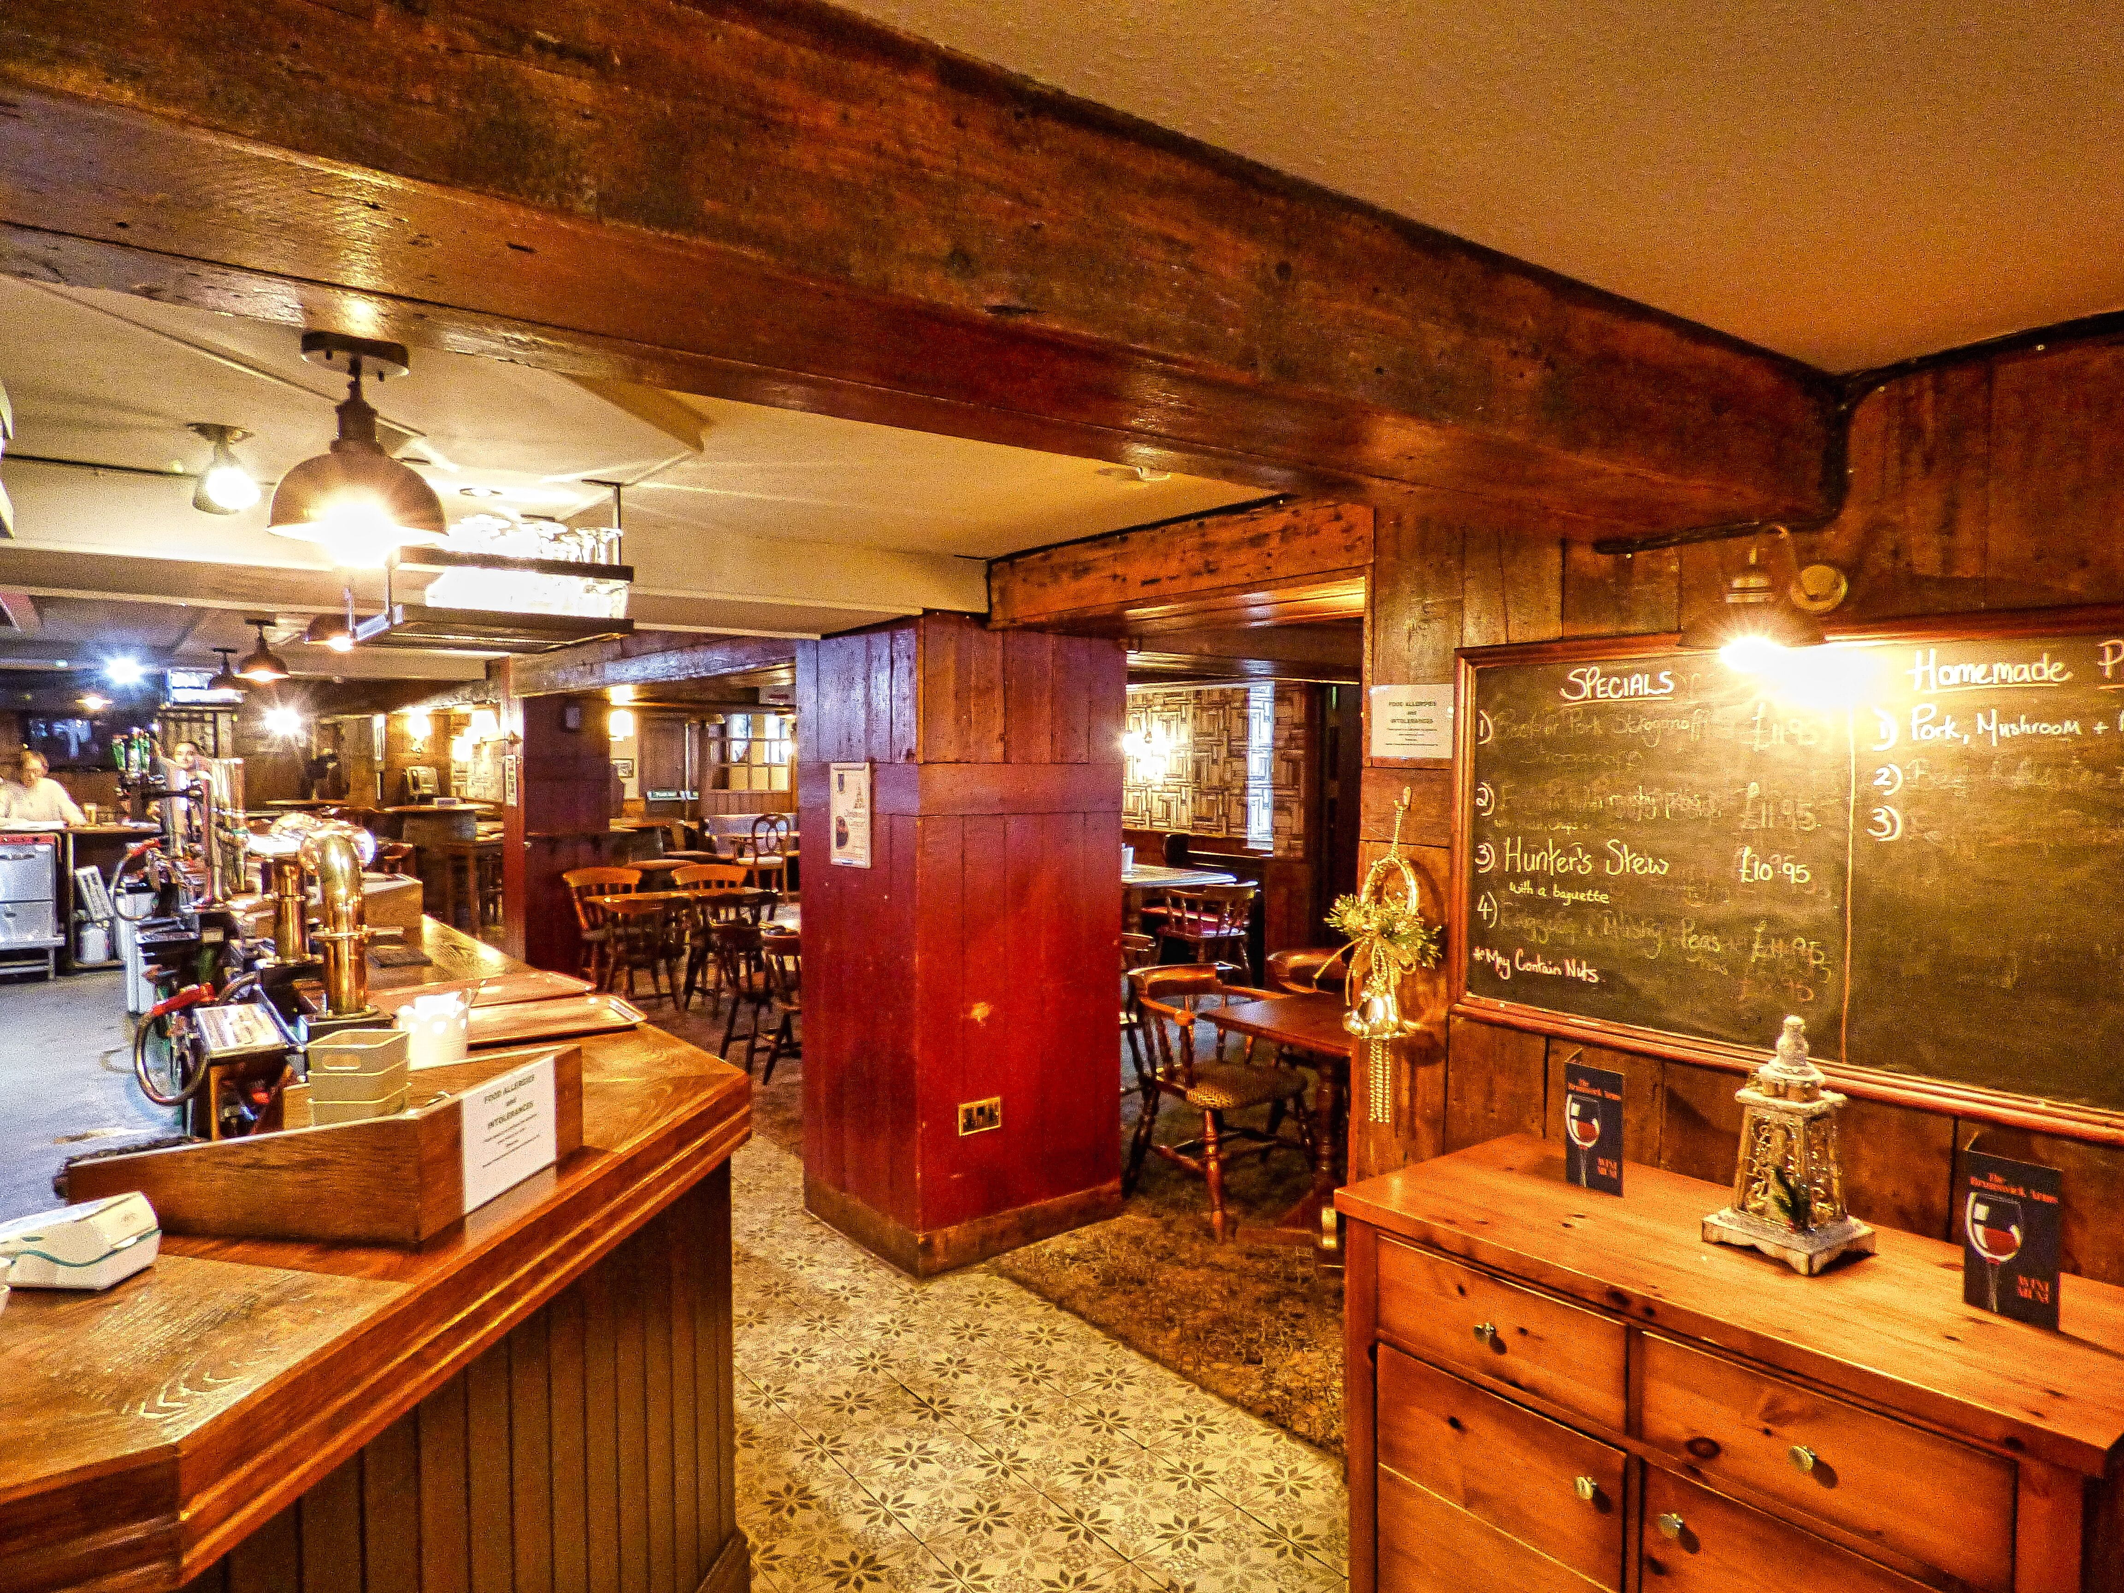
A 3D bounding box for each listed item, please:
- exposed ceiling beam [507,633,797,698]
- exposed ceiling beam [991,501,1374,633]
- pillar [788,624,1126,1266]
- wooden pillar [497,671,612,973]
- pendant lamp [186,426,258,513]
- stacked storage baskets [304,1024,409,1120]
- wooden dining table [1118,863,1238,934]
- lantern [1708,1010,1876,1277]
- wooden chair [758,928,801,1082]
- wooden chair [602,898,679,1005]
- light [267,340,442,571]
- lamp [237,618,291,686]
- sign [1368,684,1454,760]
[{"bbox_3d":[-2.023,-0.714,6.339,0.340,0.225,4.758,-1,2,-38],"label":"exposed ceiling beam"},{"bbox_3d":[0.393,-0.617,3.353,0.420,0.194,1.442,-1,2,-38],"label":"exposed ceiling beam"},{"bbox_3d":[-0.339,0.441,4.196,0.806,1.972,0.752,-1,2,-38],"label":"pillar"},{"bbox_3d":[-3.459,0.248,8.390,0.560,2.200,0.520,-1,2,-39],"label":"wooden pillar"},{"bbox_3d":[-1.470,-0.577,2.150,0.110,0.165,0.110,1,2,37],"label":"pendant lamp"},{"bbox_3d":[-1.040,0.430,1.823,0.108,0.140,0.105,0,2,-5],"label":"stacked storage baskets"},{"bbox_3d":[0.483,0.947,8.830,0.850,0.750,1.350,-1,2,-39],"label":"wooden dining table"},{"bbox_3d":[1.108,0.512,1.871,0.158,0.354,0.158,-1,2,-31],"label":"lantern"},{"bbox_3d":[-1.200,0.990,6.120,0.520,0.760,0.540,0,2,7],"label":"wooden chair"},{"bbox_3d":[-2.697,0.983,7.827,0.430,0.760,0.440,-1,2,-38],"label":"wooden chair"},{"bbox_3d":[-0.947,-0.476,1.650,0.210,0.275,0.210,0,2,0],"label":"light"},{"bbox_3d":[-3.483,-0.640,5.350,0.205,0.260,0.205,0,2,0],"label":"lamp"},{"bbox_3d":[0.738,-0.158,2.593,0.008,0.152,0.210,-1,2,-38],"label":"sign"}]

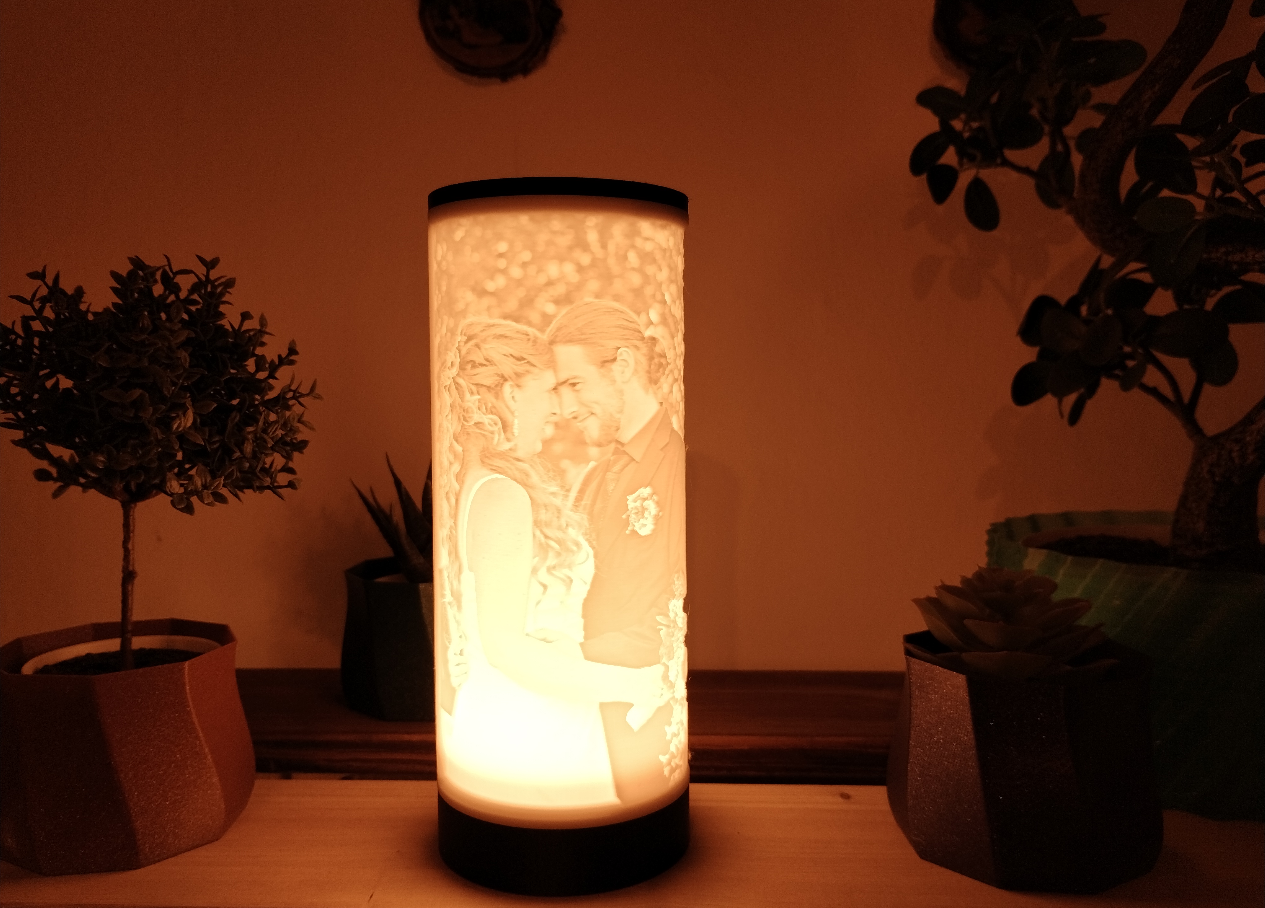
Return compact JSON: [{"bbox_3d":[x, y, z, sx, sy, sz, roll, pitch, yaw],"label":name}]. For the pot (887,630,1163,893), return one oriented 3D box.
[{"bbox_3d":[0.134,0.100,0.353,0.088,0.065,0.088,2,5,21],"label":"pot"}]

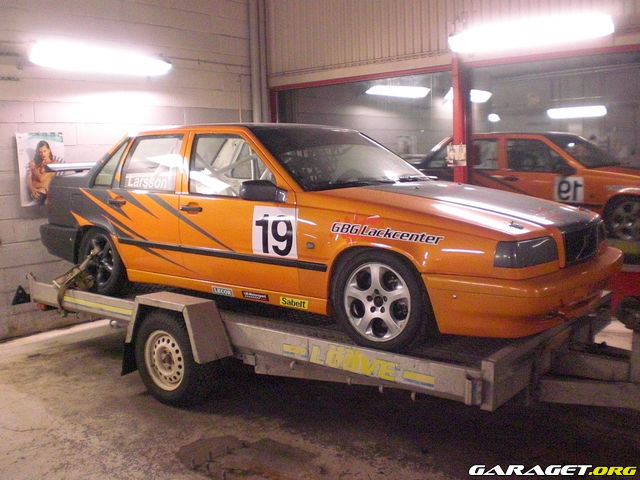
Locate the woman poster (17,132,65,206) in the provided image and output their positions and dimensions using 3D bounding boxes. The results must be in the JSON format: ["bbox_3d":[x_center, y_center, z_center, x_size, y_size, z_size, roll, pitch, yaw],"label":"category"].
[{"bbox_3d":[-2.623,-0.673,6.329,0.020,0.690,0.475,5,9,41],"label":"woman poster"}]

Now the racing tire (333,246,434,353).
[{"bbox_3d":[0.380,0.328,3.726,0.615,0.615,0.210,4,9,38],"label":"racing tire"}]

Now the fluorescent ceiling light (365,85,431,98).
[{"bbox_3d":[1.216,-2.267,10.149,0.160,0.110,1.520,5,9,41],"label":"fluorescent ceiling light"}]

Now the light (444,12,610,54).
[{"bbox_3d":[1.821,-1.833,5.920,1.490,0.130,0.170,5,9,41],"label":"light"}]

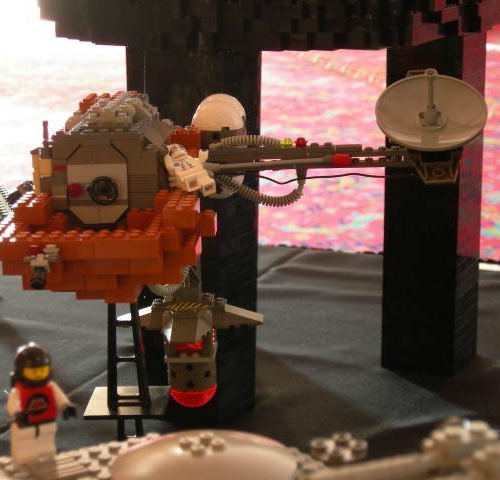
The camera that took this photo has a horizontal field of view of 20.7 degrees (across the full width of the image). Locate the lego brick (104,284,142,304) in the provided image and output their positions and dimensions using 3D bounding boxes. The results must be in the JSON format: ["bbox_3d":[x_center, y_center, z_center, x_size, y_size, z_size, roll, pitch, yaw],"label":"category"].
[{"bbox_3d":[-0.066,0.023,0.717,0.016,0.011,0.032,-1,13,3],"label":"lego brick"}]

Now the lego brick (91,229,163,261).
[{"bbox_3d":[-0.061,0.002,0.679,0.032,0.011,0.016,-1,13,3],"label":"lego brick"}]

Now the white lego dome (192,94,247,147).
[{"bbox_3d":[-0.018,-0.072,0.812,0.032,0.029,0.032,-1,13,3],"label":"white lego dome"}]

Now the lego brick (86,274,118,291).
[{"bbox_3d":[-0.075,0.017,0.702,0.016,0.011,0.019,-1,13,3],"label":"lego brick"}]

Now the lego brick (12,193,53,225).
[{"bbox_3d":[-0.114,-0.017,0.727,0.016,0.011,0.032,-1,13,3],"label":"lego brick"}]

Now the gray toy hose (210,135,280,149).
[{"bbox_3d":[-0.003,-0.057,0.789,0.041,0.008,0.007,-1,13,0],"label":"gray toy hose"}]

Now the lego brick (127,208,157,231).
[{"bbox_3d":[-0.057,-0.012,0.741,0.016,0.011,0.013,-1,13,3],"label":"lego brick"}]

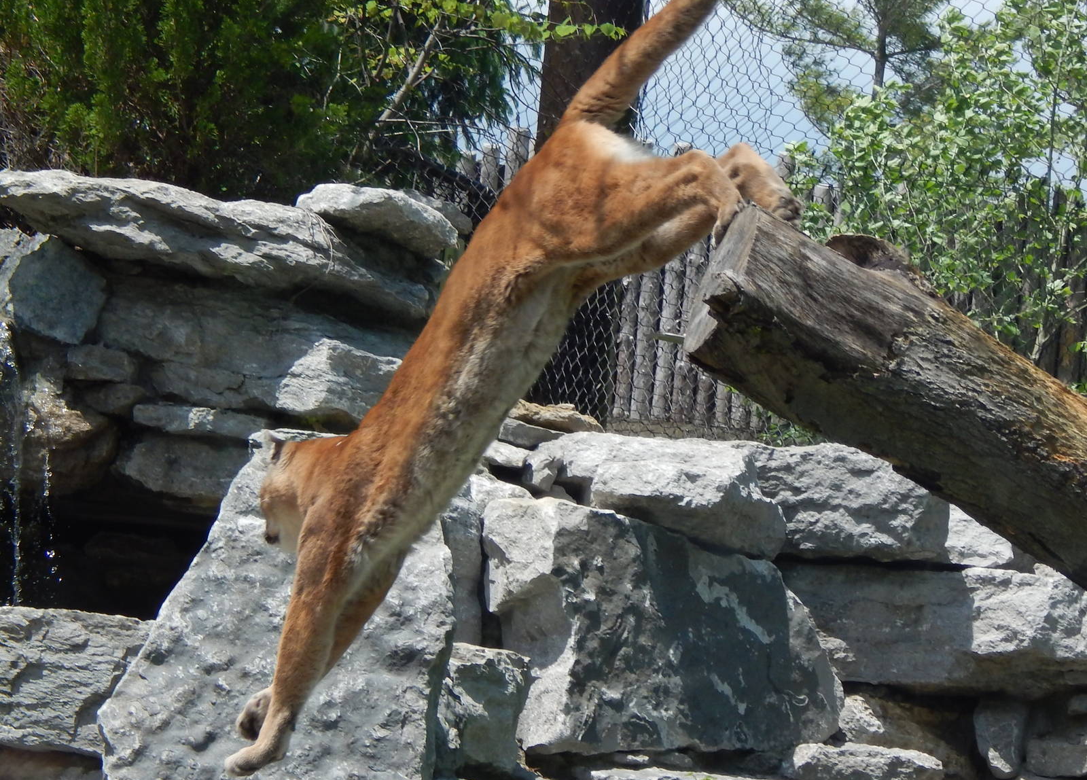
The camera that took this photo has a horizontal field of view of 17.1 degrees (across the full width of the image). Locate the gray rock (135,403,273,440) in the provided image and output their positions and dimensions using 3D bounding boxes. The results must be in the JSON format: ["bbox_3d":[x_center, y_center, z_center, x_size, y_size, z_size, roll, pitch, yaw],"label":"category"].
[{"bbox_3d":[-0.887,0.085,9.400,0.360,0.100,0.260,0,2,-5],"label":"gray rock"}]

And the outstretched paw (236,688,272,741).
[{"bbox_3d":[-0.629,0.709,7.900,0.065,0.120,0.090,35,-9,-6],"label":"outstretched paw"}]

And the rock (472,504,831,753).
[{"bbox_3d":[0.282,0.563,8.600,0.820,0.590,0.420,0,2,-8],"label":"rock"}]

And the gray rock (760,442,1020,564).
[{"bbox_3d":[0.851,0.283,8.950,0.640,0.290,0.420,0,2,0],"label":"gray rock"}]

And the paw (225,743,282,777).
[{"bbox_3d":[-0.626,0.801,7.800,0.120,0.062,0.085,-18,6,-12],"label":"paw"}]

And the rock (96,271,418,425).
[{"bbox_3d":[-0.744,-0.105,9.400,0.830,0.370,0.450,0,2,-10],"label":"rock"}]

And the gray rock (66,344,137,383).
[{"bbox_3d":[-1.155,-0.068,9.450,0.190,0.105,0.180,0,2,-5],"label":"gray rock"}]

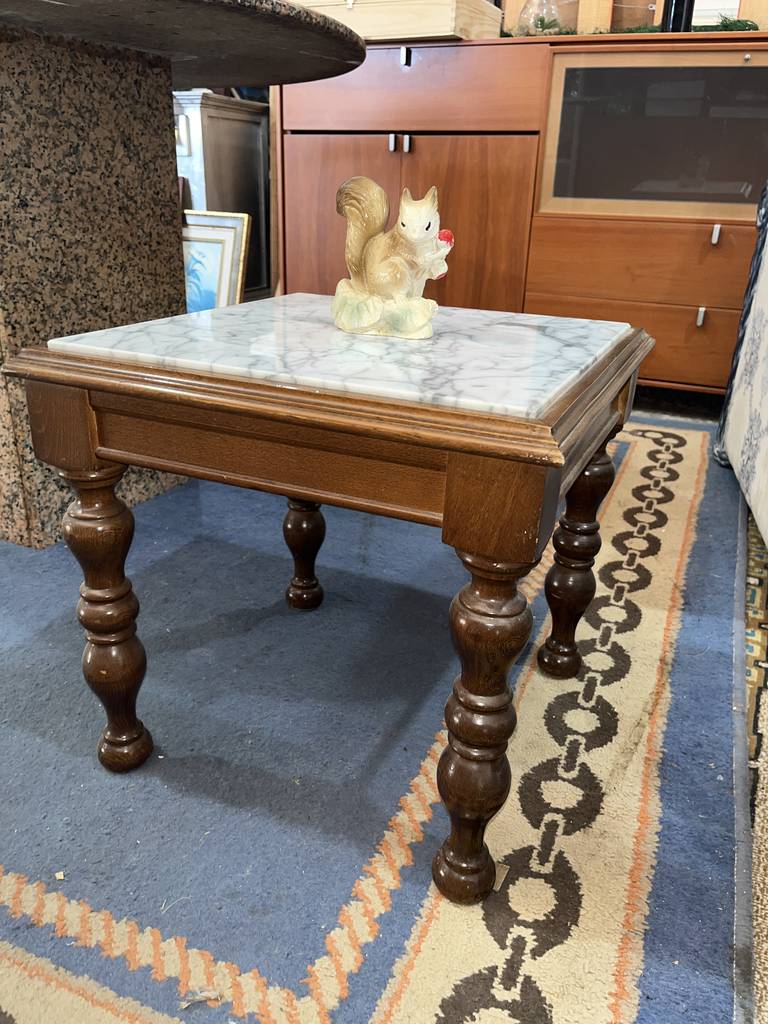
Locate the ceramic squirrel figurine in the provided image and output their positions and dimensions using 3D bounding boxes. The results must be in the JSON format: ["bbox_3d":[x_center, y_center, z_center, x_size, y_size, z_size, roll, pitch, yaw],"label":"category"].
[{"bbox_3d":[0.012,-0.229,0.694,0.106,0.130,0.060,14,25,25],"label":"ceramic squirrel figurine"}]

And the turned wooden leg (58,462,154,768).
[{"bbox_3d":[-0.254,0.104,0.715,0.059,0.335,0.059,12,25,22],"label":"turned wooden leg"}]

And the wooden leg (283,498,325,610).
[{"bbox_3d":[-0.105,-0.019,1.020,0.059,0.335,0.059,12,25,22],"label":"wooden leg"}]

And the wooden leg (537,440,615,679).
[{"bbox_3d":[0.221,0.049,0.889,0.059,0.335,0.059,12,25,22],"label":"wooden leg"}]

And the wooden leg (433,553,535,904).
[{"bbox_3d":[0.072,0.172,0.584,0.059,0.335,0.059,12,25,22],"label":"wooden leg"}]

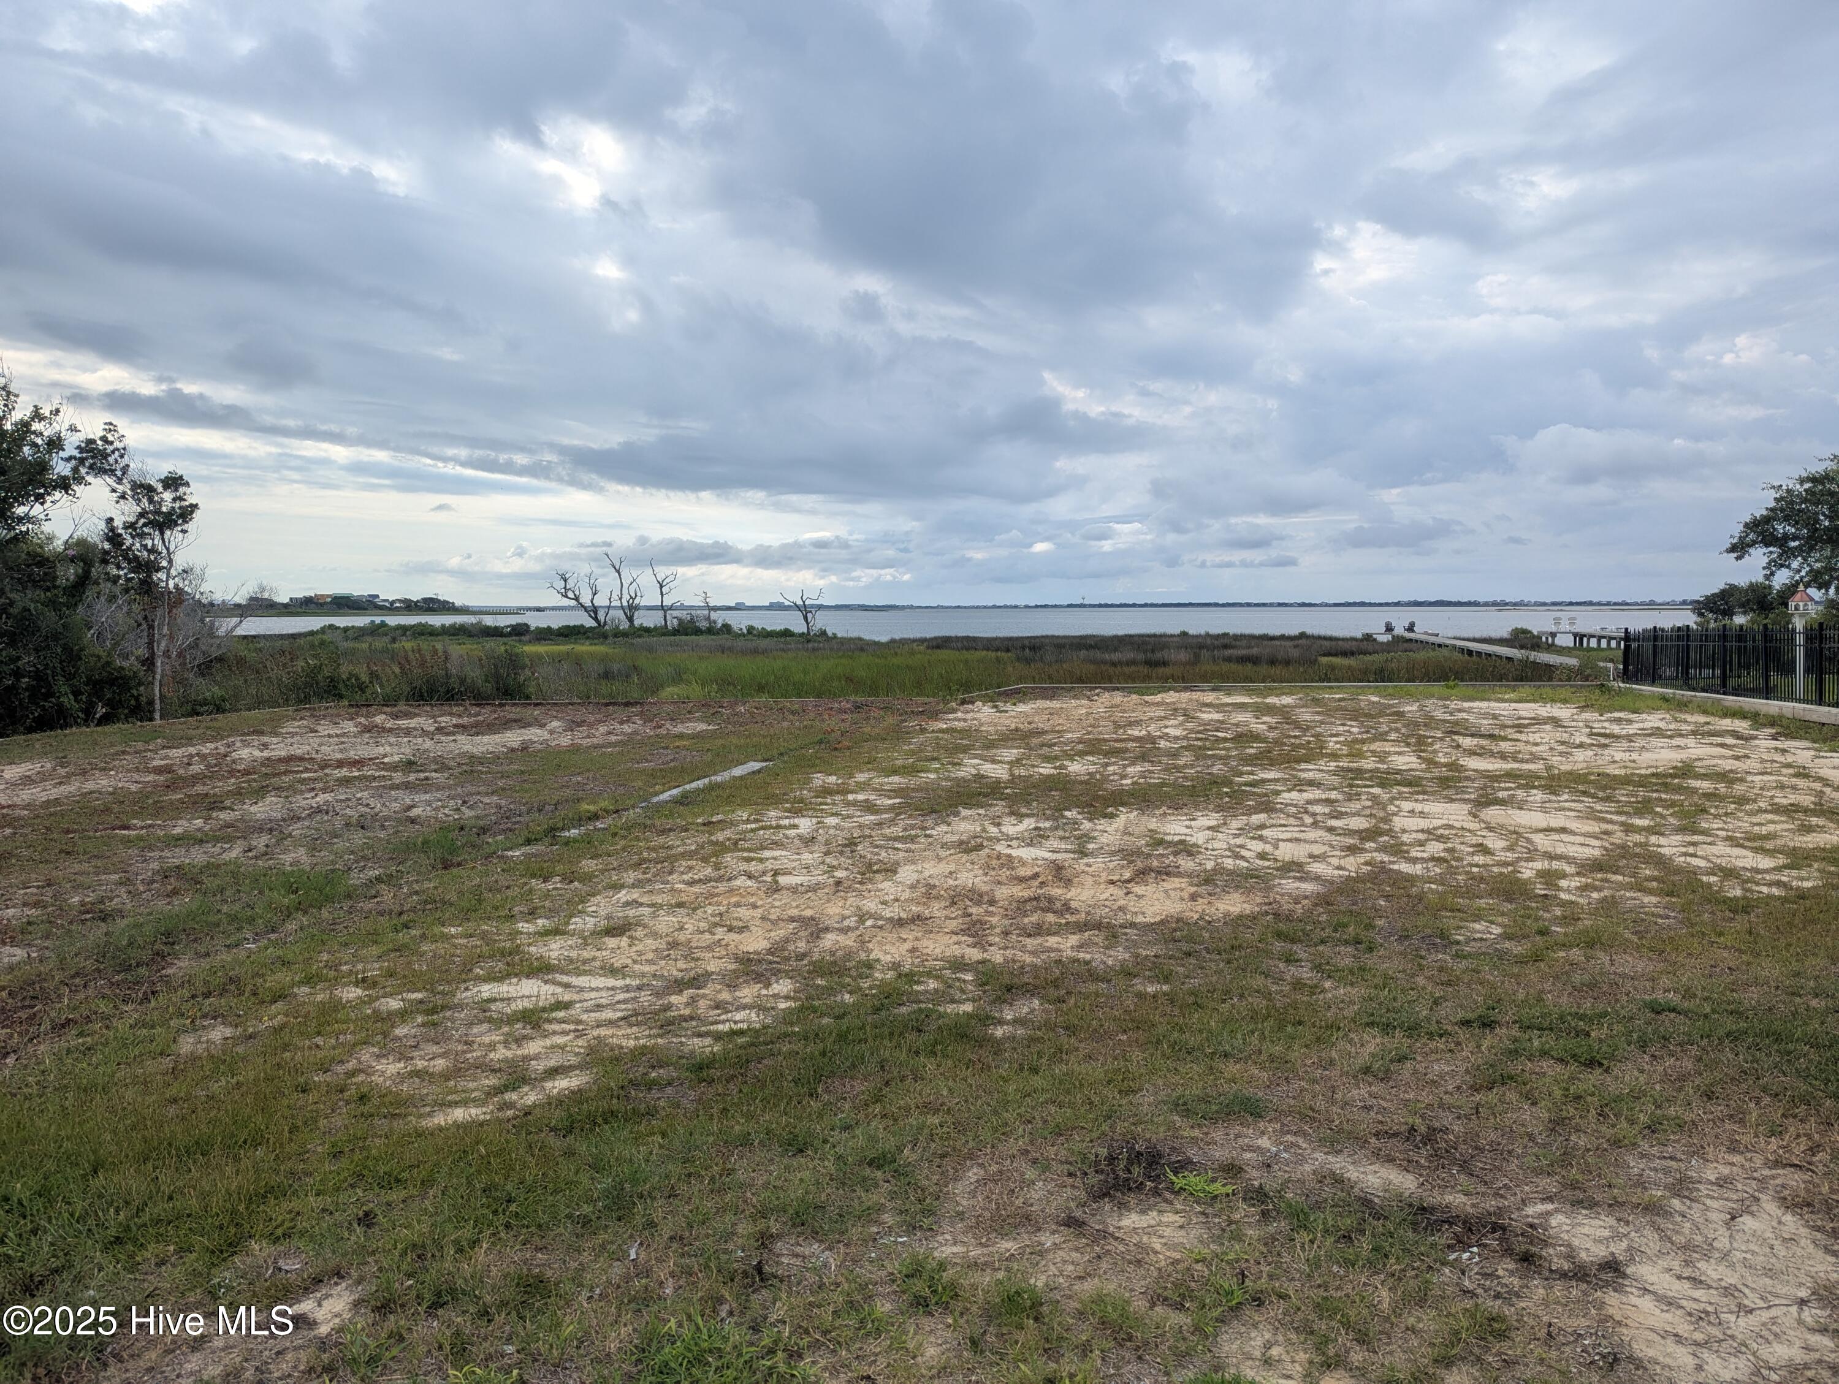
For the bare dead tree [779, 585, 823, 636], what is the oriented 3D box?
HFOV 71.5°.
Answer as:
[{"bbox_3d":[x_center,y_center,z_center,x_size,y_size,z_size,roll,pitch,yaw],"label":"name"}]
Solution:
[{"bbox_3d":[-9.934,-6.685,107.000,3.600,4.500,3.300,-1,4,-5],"label":"bare dead tree"}]

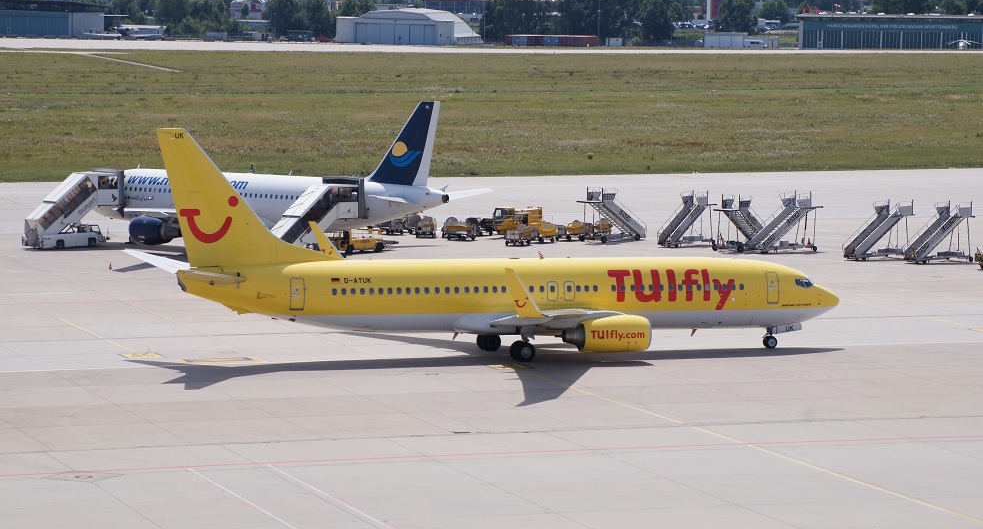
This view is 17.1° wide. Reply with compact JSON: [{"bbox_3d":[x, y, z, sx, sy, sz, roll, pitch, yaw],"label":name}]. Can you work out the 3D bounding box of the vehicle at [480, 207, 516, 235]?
[{"bbox_3d":[0.500,-3.590,271.280,3.300,2.400,2.100,-2,5,-30],"label":"vehicle"}]

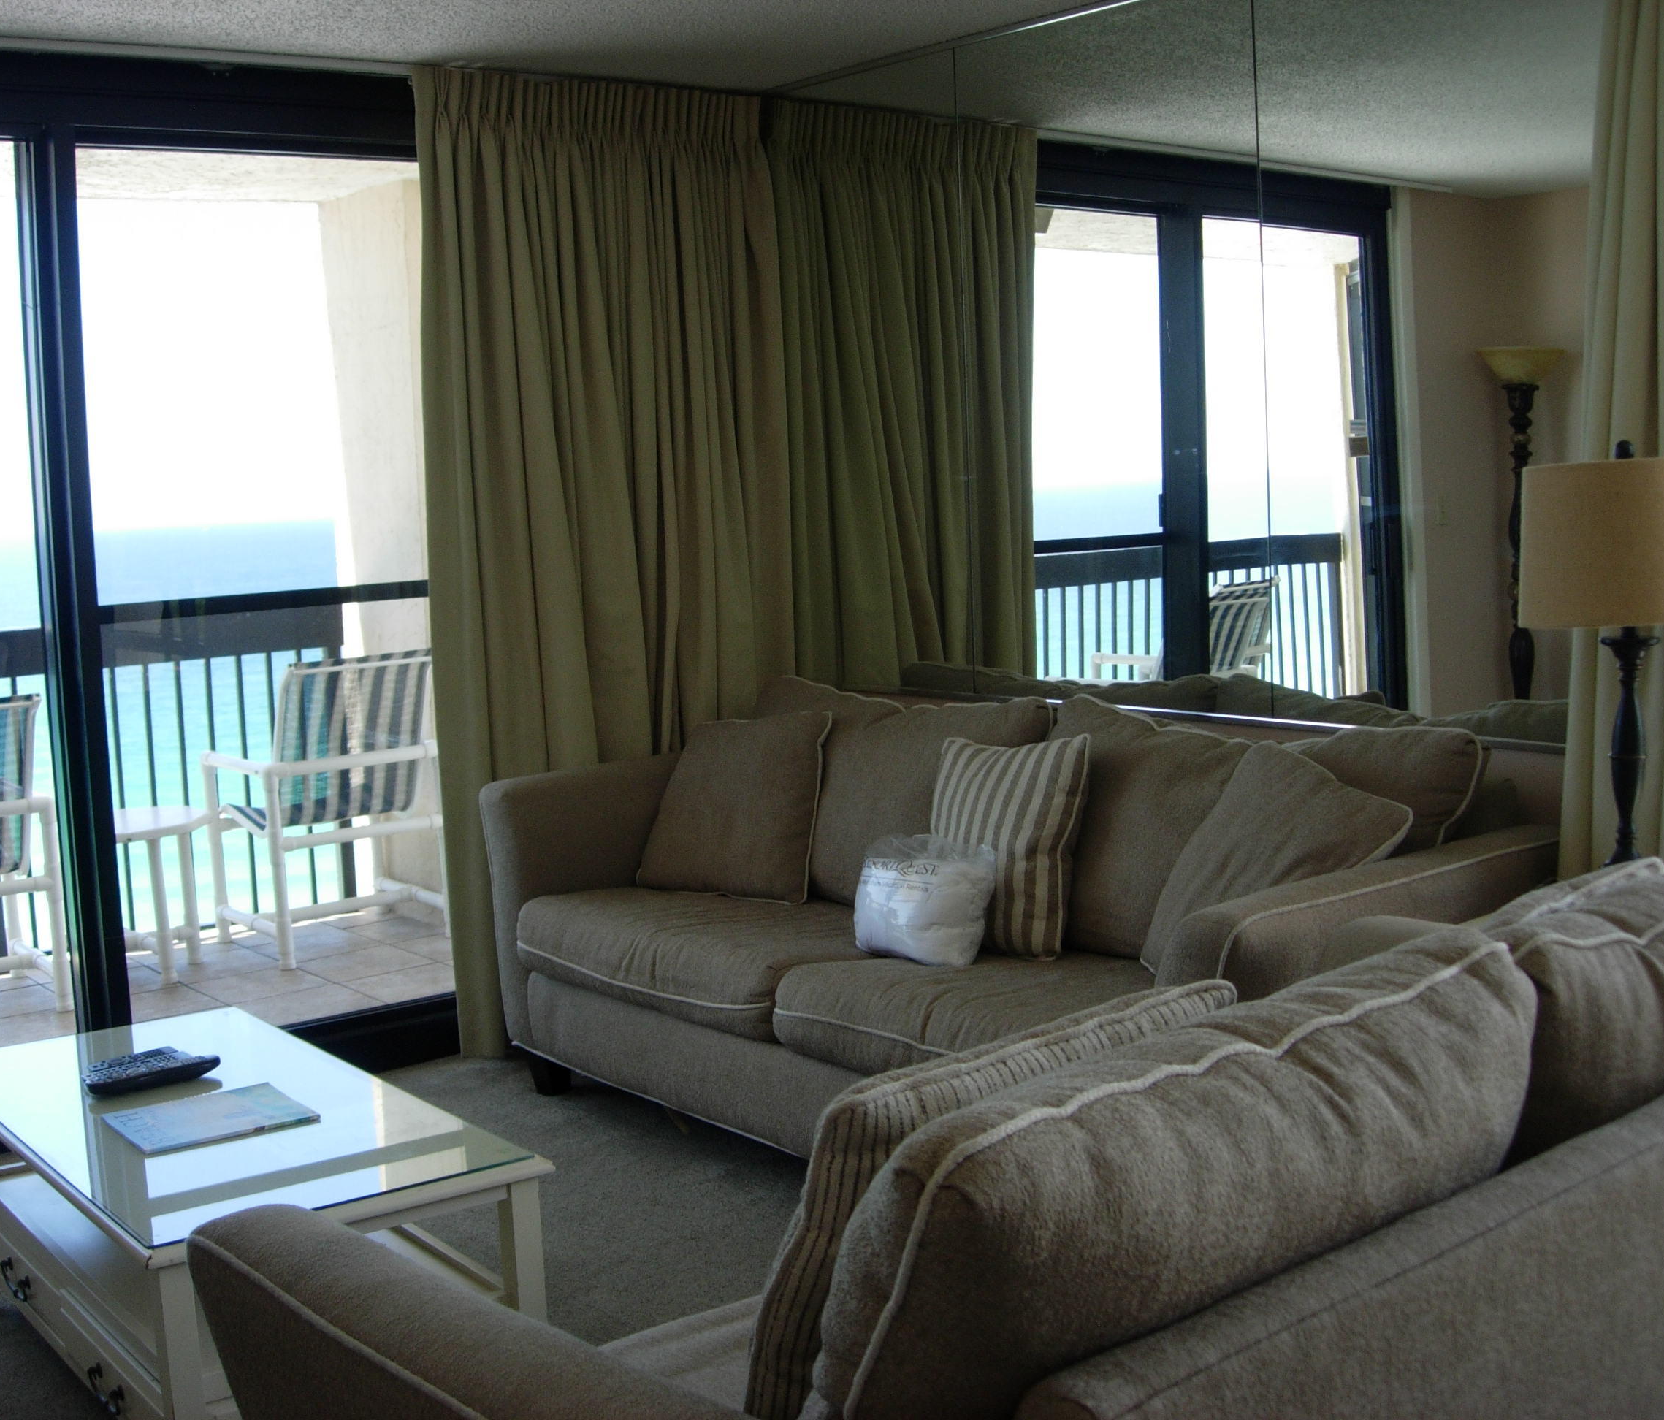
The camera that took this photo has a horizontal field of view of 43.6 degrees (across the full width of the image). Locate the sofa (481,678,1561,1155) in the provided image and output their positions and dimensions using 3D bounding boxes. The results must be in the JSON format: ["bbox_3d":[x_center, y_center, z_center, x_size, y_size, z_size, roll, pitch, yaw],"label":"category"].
[{"bbox_3d":[0.242,0.439,4.096,0.911,0.904,2.323,-7,7,-35],"label":"sofa"}]

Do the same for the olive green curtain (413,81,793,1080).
[{"bbox_3d":[-0.531,-0.379,5.232,1.030,2.363,0.172,-7,7,-35],"label":"olive green curtain"}]

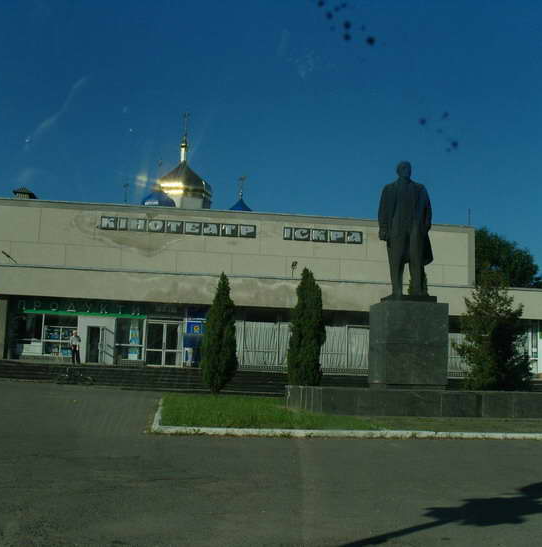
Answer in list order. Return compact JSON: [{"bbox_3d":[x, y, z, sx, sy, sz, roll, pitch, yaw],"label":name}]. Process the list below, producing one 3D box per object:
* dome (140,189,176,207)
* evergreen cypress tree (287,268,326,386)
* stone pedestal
[{"bbox_3d":[-13.282,-8.716,95.000,4.100,3.200,4.100,3,-7,-10],"label":"dome"},{"bbox_3d":[1.640,2.614,36.500,1.700,5.737,1.700,3,-7,-10],"label":"evergreen cypress tree"},{"bbox_3d":[3.790,1.927,22.000,1.780,2.465,1.720,3,-7,-10],"label":"stone pedestal"}]

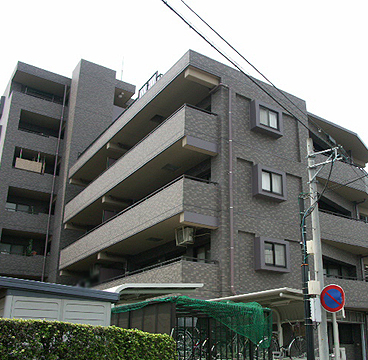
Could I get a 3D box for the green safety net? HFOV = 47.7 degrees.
[{"bbox_3d":[0.178,2.730,7.679,2.000,0.800,2.100,14,-25,-29],"label":"green safety net"}]

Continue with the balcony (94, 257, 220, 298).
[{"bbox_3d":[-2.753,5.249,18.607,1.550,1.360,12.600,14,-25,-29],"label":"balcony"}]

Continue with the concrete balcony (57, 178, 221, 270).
[{"bbox_3d":[-3.112,2.791,20.281,1.550,1.360,14.100,14,-25,-29],"label":"concrete balcony"}]

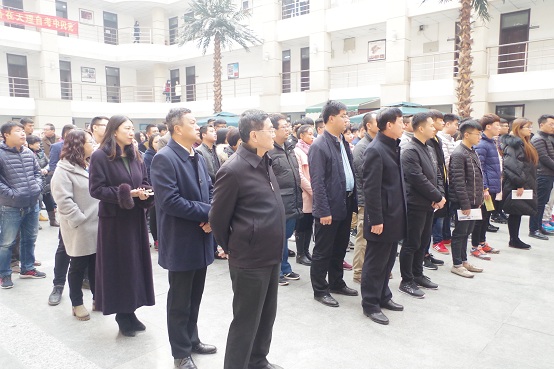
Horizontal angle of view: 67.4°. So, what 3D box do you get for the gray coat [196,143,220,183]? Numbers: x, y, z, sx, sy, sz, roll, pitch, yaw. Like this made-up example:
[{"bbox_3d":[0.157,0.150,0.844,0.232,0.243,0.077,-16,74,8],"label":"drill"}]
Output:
[{"bbox_3d":[-0.973,-0.210,5.792,0.320,0.740,0.520,4,8,32],"label":"gray coat"}]

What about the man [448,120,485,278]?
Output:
[{"bbox_3d":[2.086,0.145,4.529,0.500,1.660,0.360,-5,8,-36],"label":"man"}]

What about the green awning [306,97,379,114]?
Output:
[{"bbox_3d":[2.780,-3.301,17.444,2.468,0.651,1.908,4,8,38],"label":"green awning"}]

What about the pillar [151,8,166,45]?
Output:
[{"bbox_3d":[-8.167,-10.919,28.541,0.850,2.500,0.850,-3,7,-20],"label":"pillar"}]

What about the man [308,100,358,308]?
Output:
[{"bbox_3d":[0.512,0.167,3.717,0.360,1.800,0.530,3,8,32],"label":"man"}]

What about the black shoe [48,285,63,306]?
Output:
[{"bbox_3d":[-2.060,1.027,3.888,0.110,0.120,0.280,-3,7,-20],"label":"black shoe"}]

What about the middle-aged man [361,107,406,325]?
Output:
[{"bbox_3d":[0.876,0.238,3.397,0.360,1.720,0.500,3,8,32],"label":"middle-aged man"}]

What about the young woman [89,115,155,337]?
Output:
[{"bbox_3d":[-1.180,0.324,3.205,0.440,1.670,0.520,3,7,25],"label":"young woman"}]

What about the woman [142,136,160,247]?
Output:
[{"bbox_3d":[-1.623,0.097,5.613,0.320,1.573,0.450,3,7,28],"label":"woman"}]

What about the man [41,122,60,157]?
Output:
[{"bbox_3d":[-3.607,-0.110,6.701,0.520,1.730,0.350,-1,7,0],"label":"man"}]

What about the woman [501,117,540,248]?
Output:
[{"bbox_3d":[3.216,-0.010,5.468,0.360,1.690,0.460,3,8,33],"label":"woman"}]

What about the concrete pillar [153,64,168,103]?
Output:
[{"bbox_3d":[-8.133,-7.016,29.000,0.850,2.600,0.850,-3,7,-20],"label":"concrete pillar"}]

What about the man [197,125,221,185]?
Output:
[{"bbox_3d":[-0.843,0.093,5.188,0.330,1.655,0.480,3,8,32],"label":"man"}]

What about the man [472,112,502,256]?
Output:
[{"bbox_3d":[2.646,0.016,5.237,0.500,1.740,0.360,-4,8,-30],"label":"man"}]

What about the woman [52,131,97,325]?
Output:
[{"bbox_3d":[-1.706,0.337,3.516,0.380,1.566,0.480,1,7,12],"label":"woman"}]

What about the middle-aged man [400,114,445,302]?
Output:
[{"bbox_3d":[1.362,0.197,3.963,0.400,1.700,0.520,5,9,40],"label":"middle-aged man"}]

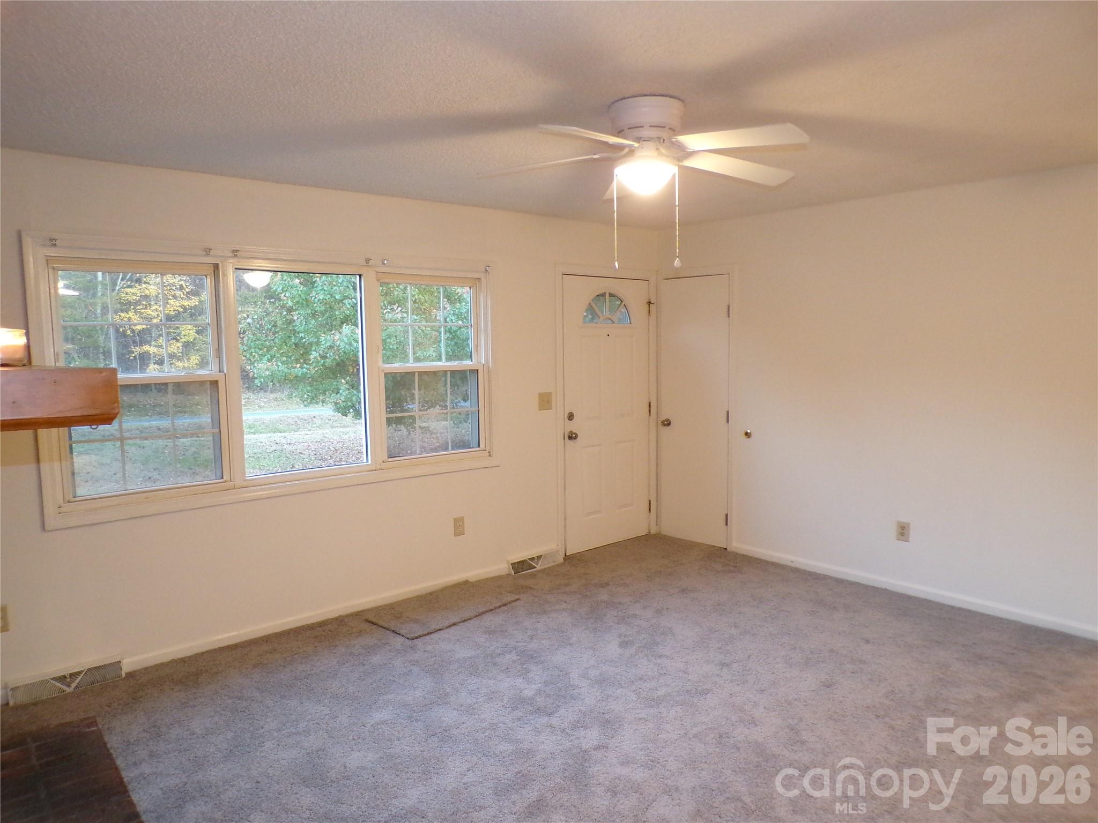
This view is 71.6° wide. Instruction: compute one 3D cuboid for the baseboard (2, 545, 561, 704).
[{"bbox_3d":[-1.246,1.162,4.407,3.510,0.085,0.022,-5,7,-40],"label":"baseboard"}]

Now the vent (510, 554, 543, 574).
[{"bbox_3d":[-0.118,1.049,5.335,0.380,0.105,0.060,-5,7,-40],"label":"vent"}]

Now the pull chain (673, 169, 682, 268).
[{"bbox_3d":[0.433,-0.651,2.567,0.022,0.326,0.020,-1,5,0],"label":"pull chain"}]

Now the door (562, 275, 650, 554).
[{"bbox_3d":[0.445,0.013,5.789,0.905,2.035,0.050,-5,7,-40],"label":"door"}]

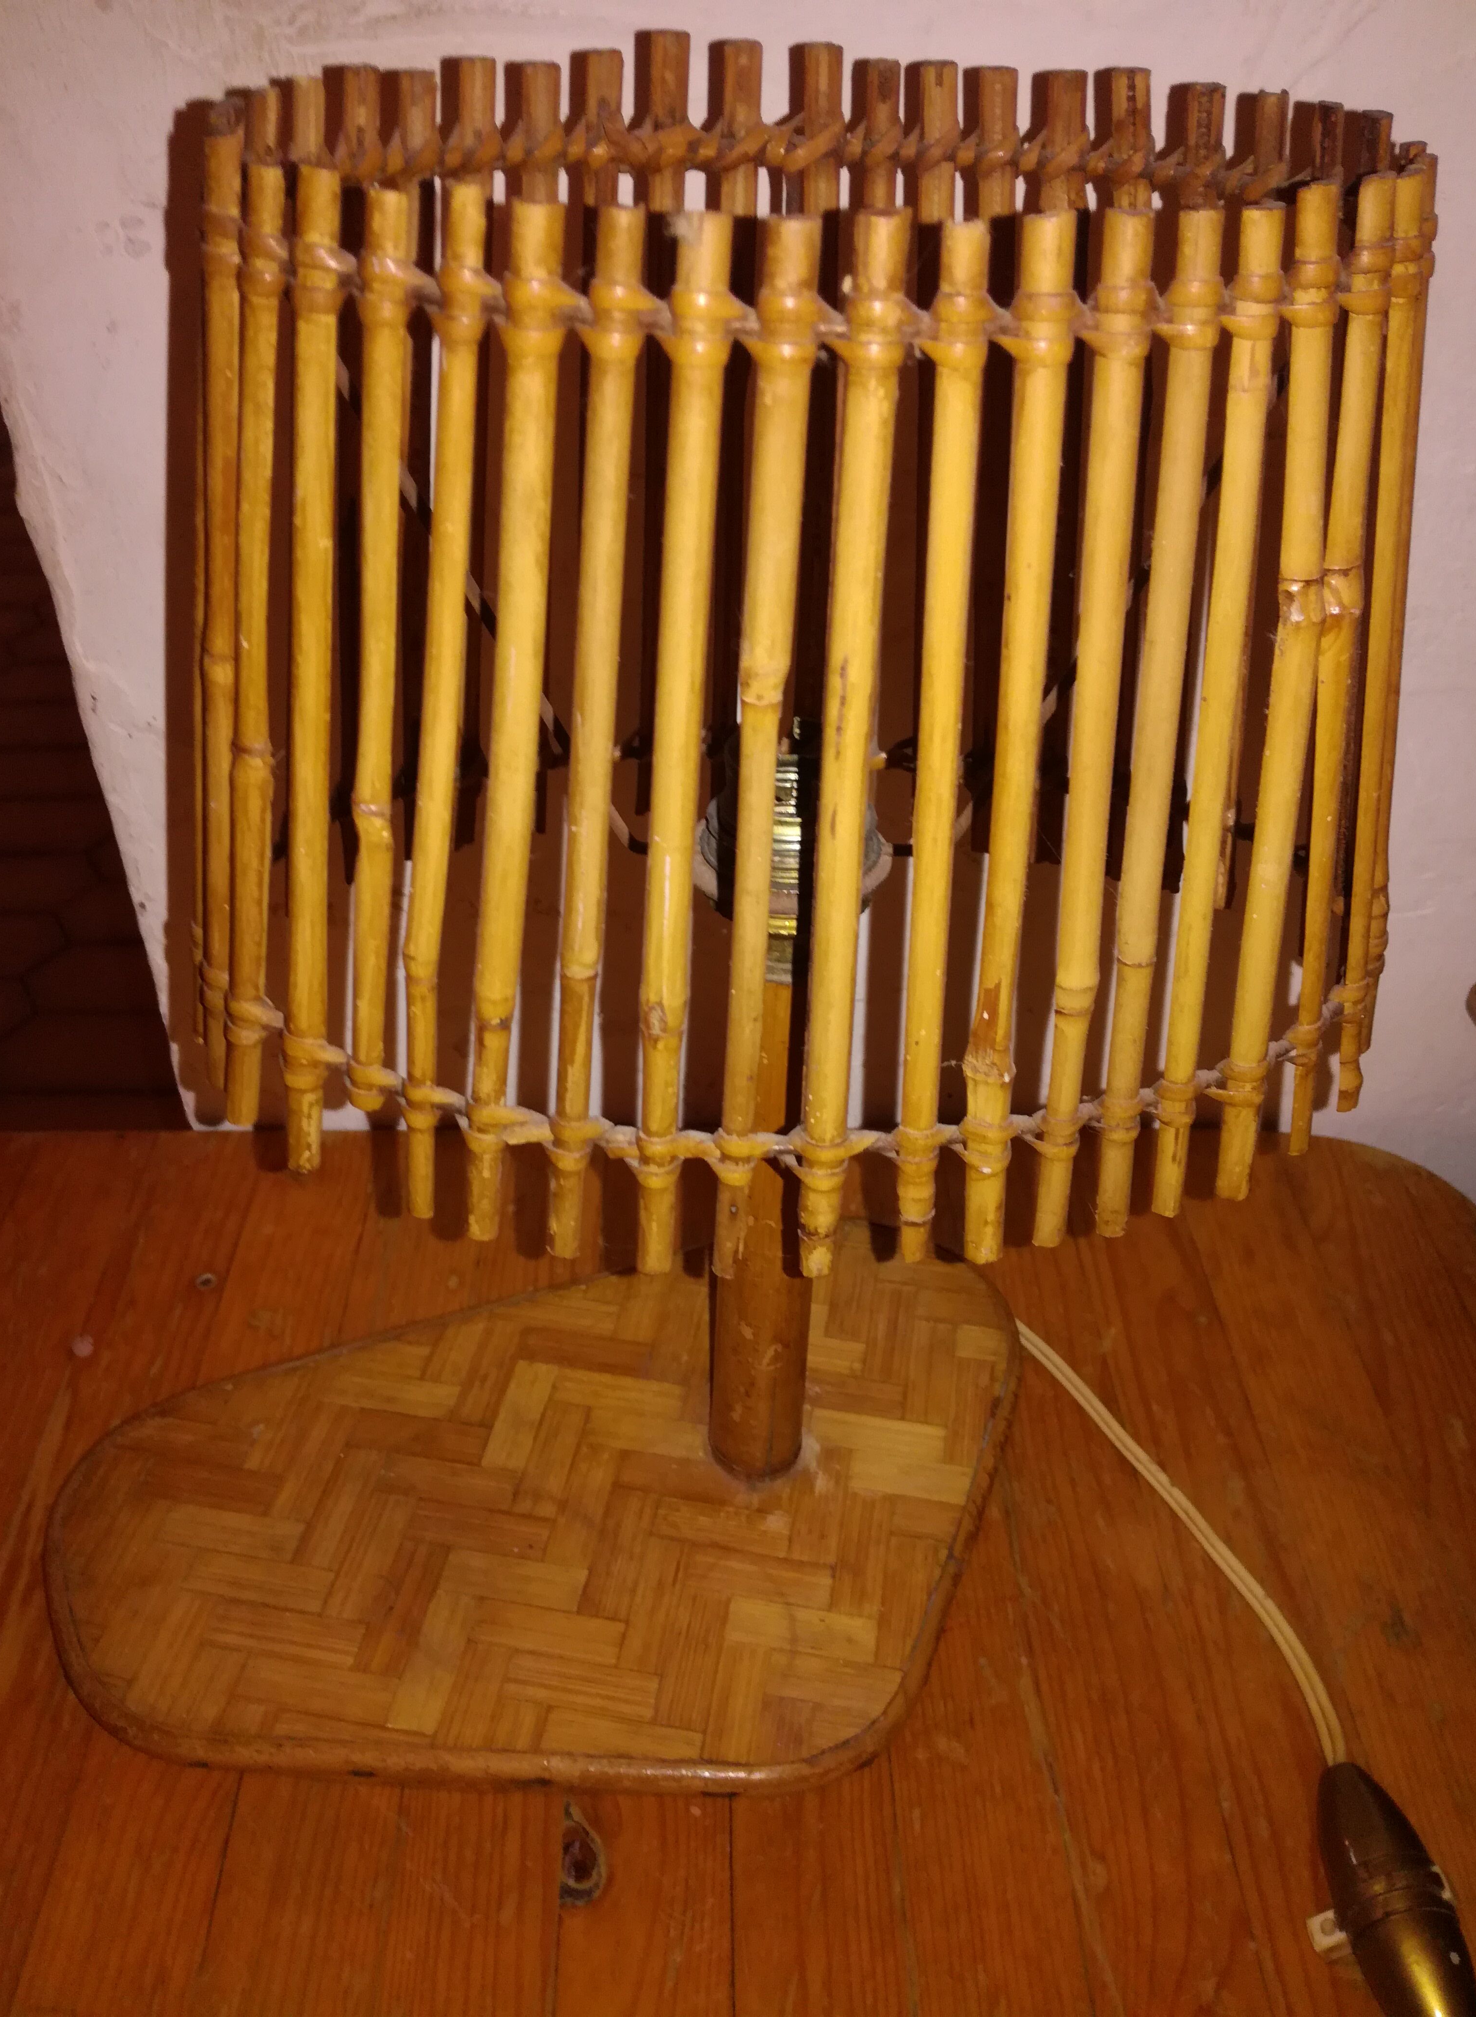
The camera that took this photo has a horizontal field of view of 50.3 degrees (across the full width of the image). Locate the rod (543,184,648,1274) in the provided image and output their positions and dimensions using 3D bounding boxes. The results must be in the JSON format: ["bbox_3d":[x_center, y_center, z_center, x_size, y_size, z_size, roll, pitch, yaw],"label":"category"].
[{"bbox_3d":[-0.028,-0.033,0.292,0.008,0.211,0.008,9,35,2],"label":"rod"}]

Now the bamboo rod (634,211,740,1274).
[{"bbox_3d":[-0.011,-0.031,0.291,0.008,0.211,0.008,5,35,1],"label":"bamboo rod"}]

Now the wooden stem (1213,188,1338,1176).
[{"bbox_3d":[0.103,-0.043,0.307,0.008,0.214,0.008,-23,39,-18],"label":"wooden stem"}]

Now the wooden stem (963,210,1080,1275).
[{"bbox_3d":[0.051,-0.032,0.293,0.008,0.210,0.008,-8,35,-7],"label":"wooden stem"}]

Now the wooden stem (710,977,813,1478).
[{"bbox_3d":[0.009,0.066,0.468,0.031,0.230,0.031,-1,44,-2],"label":"wooden stem"}]

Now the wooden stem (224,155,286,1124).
[{"bbox_3d":[-0.096,-0.054,0.310,0.007,0.209,0.007,35,42,22],"label":"wooden stem"}]

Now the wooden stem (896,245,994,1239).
[{"bbox_3d":[0.037,-0.032,0.291,0.007,0.207,0.007,-5,35,-4],"label":"wooden stem"}]

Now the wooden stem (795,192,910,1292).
[{"bbox_3d":[0.019,-0.030,0.290,0.008,0.211,0.008,-1,35,-3],"label":"wooden stem"}]

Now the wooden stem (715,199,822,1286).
[{"bbox_3d":[0.003,-0.030,0.290,0.008,0.210,0.008,2,35,-2],"label":"wooden stem"}]

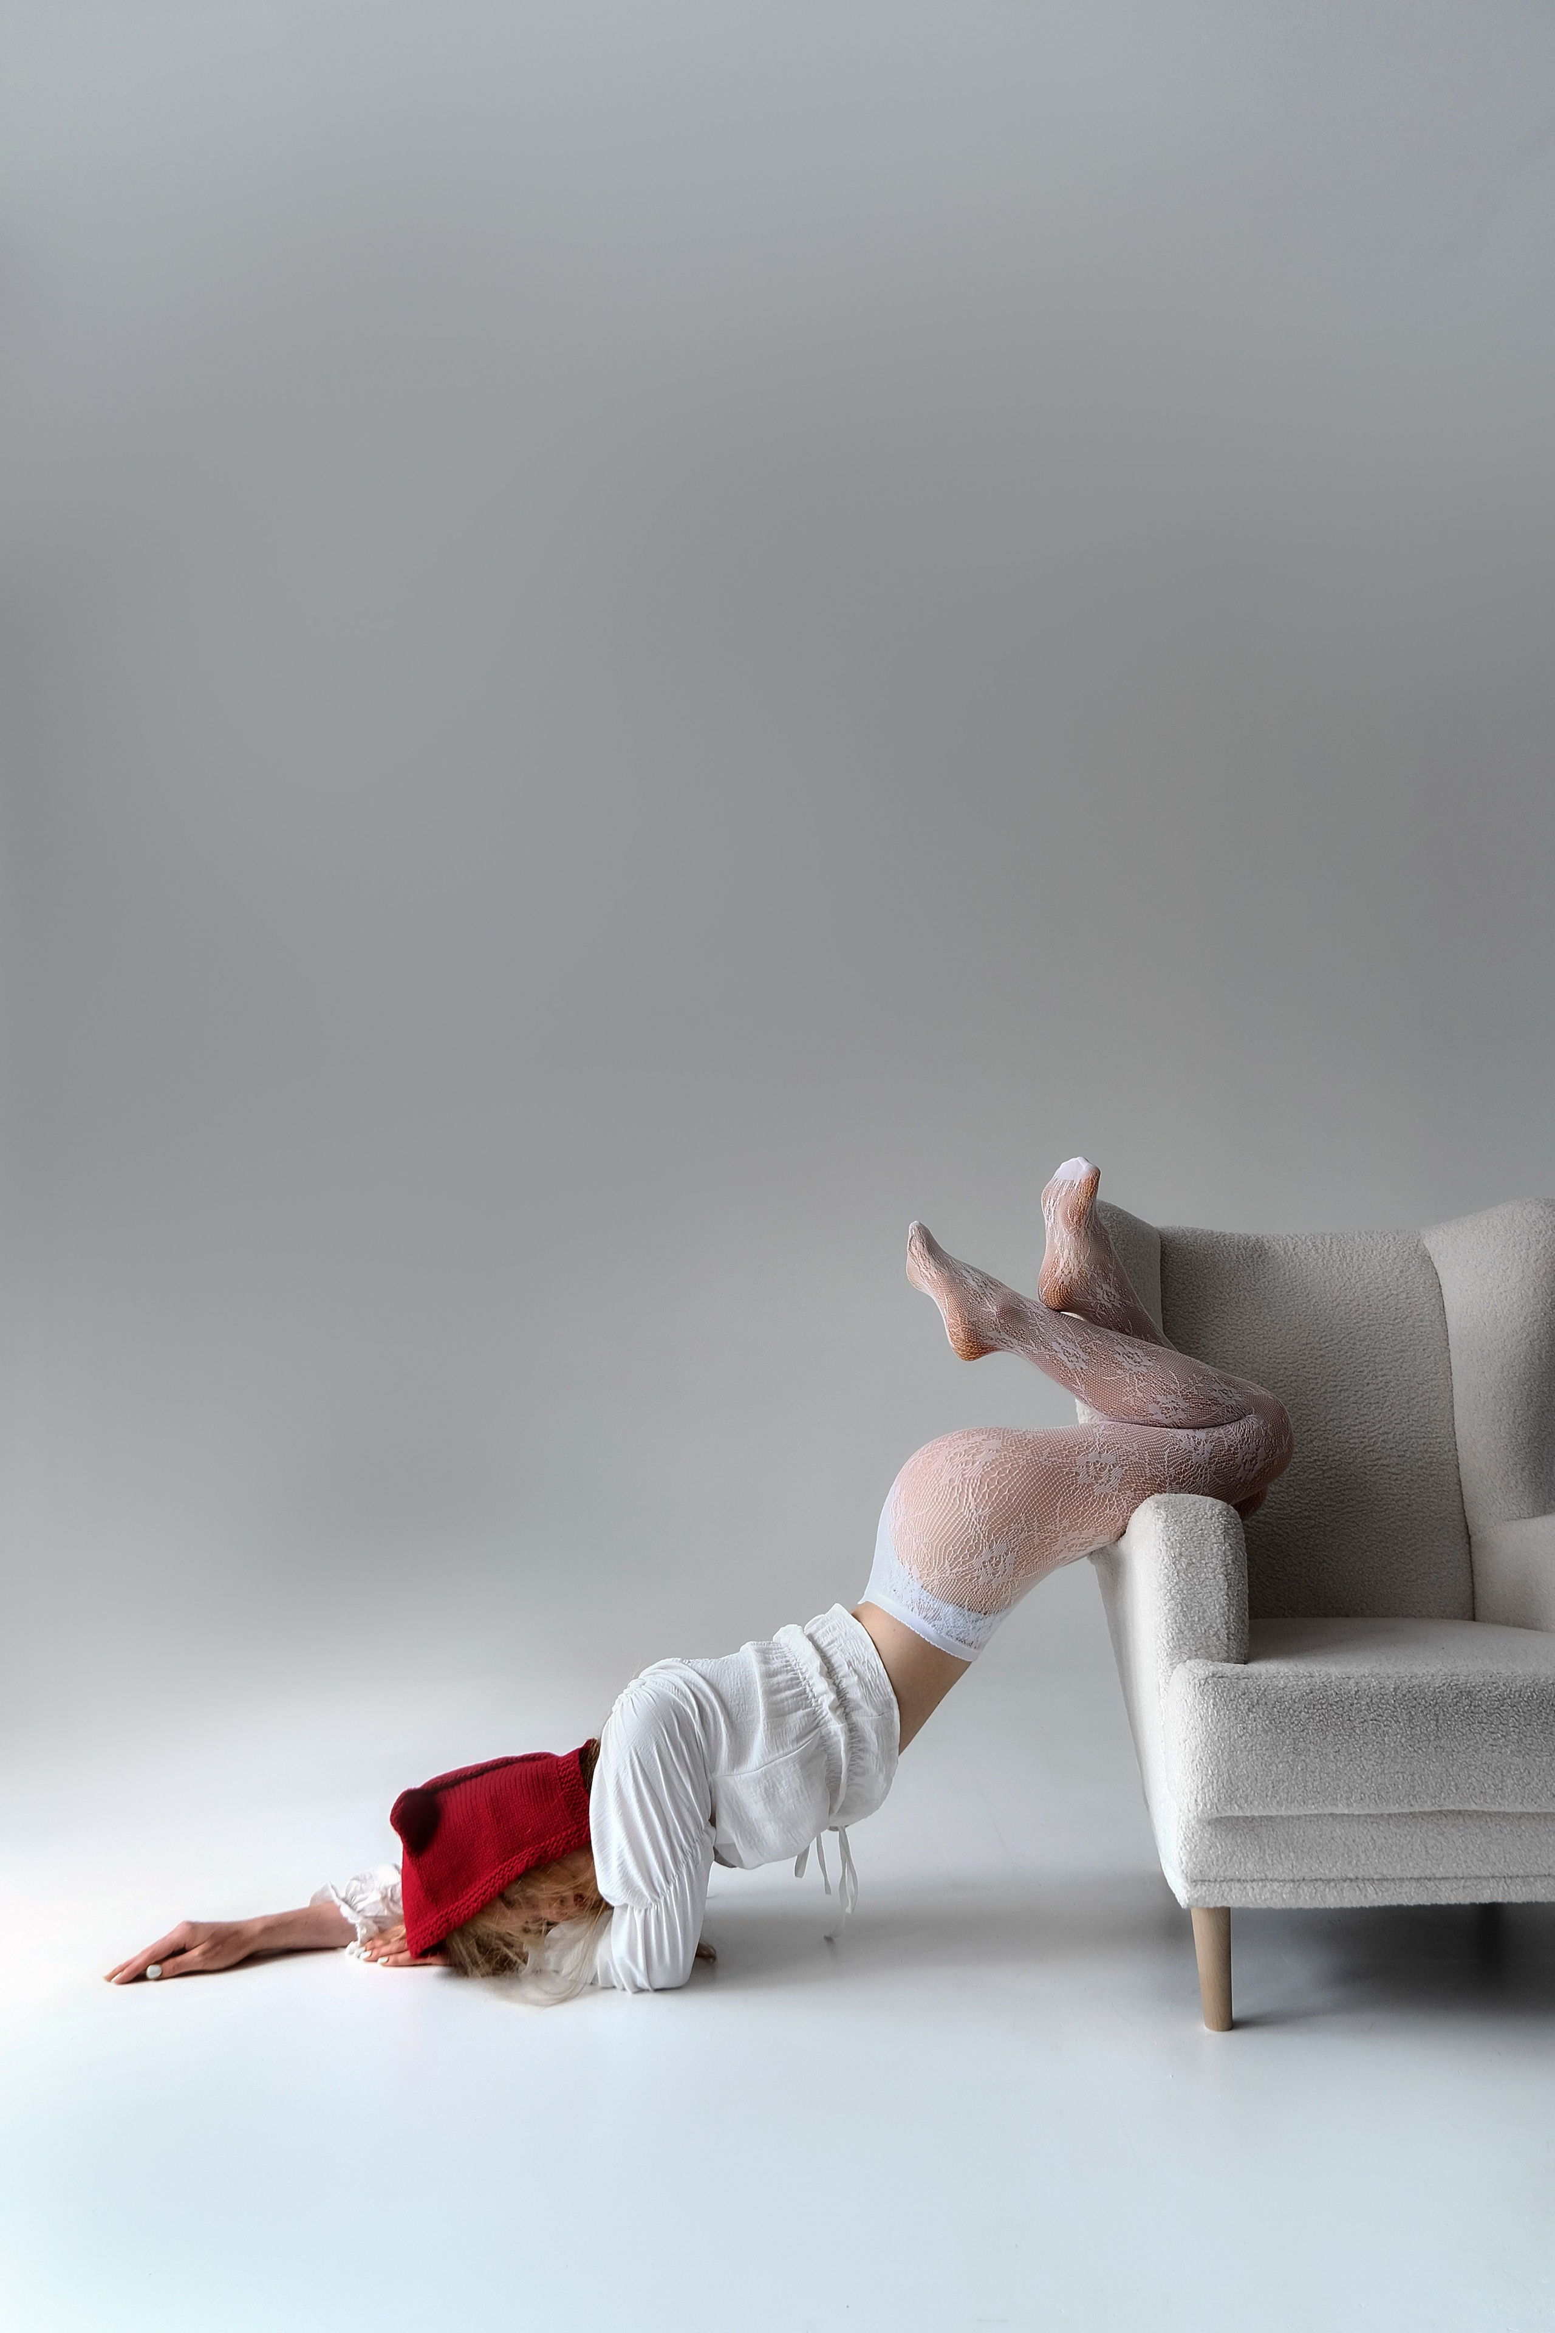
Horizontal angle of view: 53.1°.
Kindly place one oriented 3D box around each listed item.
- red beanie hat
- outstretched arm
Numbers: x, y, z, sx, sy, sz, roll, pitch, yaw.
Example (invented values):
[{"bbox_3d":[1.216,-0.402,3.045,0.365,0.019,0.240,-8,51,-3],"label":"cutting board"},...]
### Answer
[{"bbox_3d":[-0.362,0.853,1.970,0.255,0.200,0.185,-25,-5,-3],"label":"red beanie hat"},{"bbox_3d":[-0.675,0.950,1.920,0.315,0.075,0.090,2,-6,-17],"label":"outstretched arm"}]

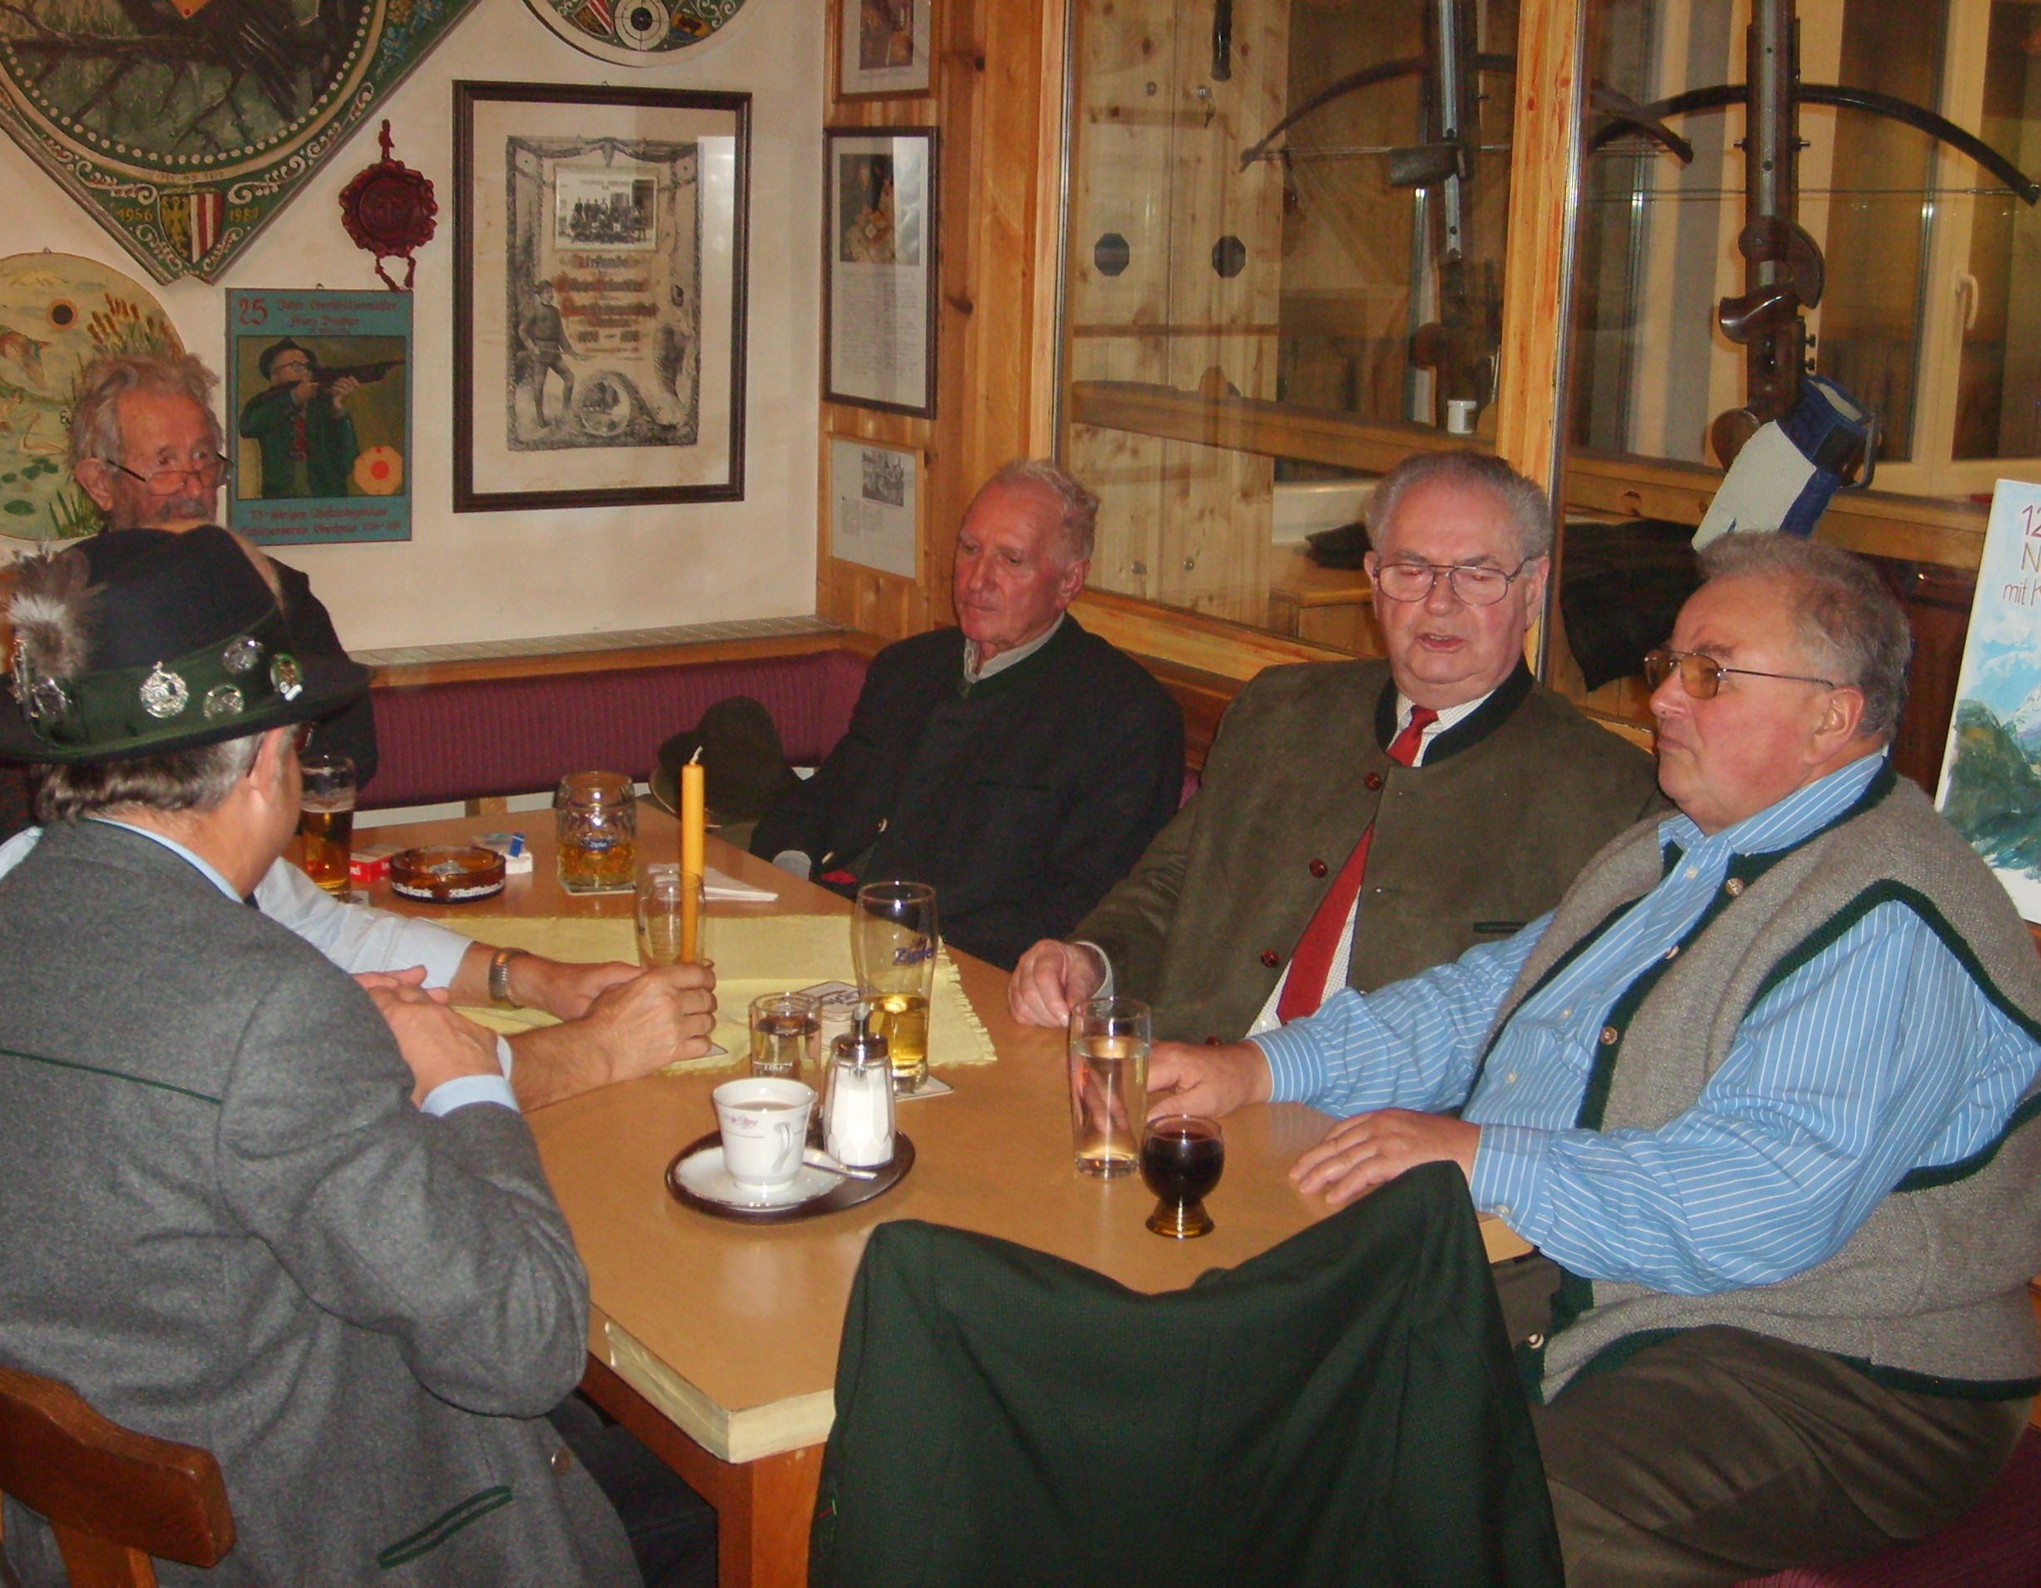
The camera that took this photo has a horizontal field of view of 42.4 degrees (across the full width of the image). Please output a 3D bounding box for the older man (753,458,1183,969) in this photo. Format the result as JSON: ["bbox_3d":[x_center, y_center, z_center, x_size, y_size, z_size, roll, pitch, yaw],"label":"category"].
[{"bbox_3d":[-0.147,0.223,3.219,0.740,1.240,0.550,-9,16,-39],"label":"older man"}]

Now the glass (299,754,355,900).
[{"bbox_3d":[-0.800,0.040,3.028,0.064,0.161,0.064,2,13,0],"label":"glass"}]

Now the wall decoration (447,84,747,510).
[{"bbox_3d":[-0.644,-0.772,4.125,0.500,0.648,0.030,-6,15,-32],"label":"wall decoration"}]

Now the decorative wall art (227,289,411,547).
[{"bbox_3d":[-1.039,-0.559,3.924,0.281,0.375,0.020,-6,15,-32],"label":"decorative wall art"}]

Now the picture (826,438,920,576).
[{"bbox_3d":[-0.243,-0.463,4.233,0.018,0.204,0.302,-6,15,-32],"label":"picture"}]

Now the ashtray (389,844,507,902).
[{"bbox_3d":[-0.674,0.094,3.092,0.137,0.036,0.137,2,13,0],"label":"ashtray"}]

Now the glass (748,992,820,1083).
[{"bbox_3d":[-0.209,0.241,2.317,0.065,0.117,0.065,2,13,0],"label":"glass"}]

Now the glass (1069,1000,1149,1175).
[{"bbox_3d":[0.077,0.252,2.251,0.069,0.143,0.069,2,13,0],"label":"glass"}]

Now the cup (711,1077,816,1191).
[{"bbox_3d":[-0.208,0.286,2.162,0.084,0.075,0.101,-4,14,-25],"label":"cup"}]

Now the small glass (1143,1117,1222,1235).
[{"bbox_3d":[0.133,0.311,2.134,0.067,0.083,0.067,2,13,0],"label":"small glass"}]

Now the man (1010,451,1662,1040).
[{"bbox_3d":[0.302,0.346,2.598,0.580,1.333,0.660,12,17,39],"label":"man"}]

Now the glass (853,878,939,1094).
[{"bbox_3d":[-0.119,0.183,2.465,0.083,0.186,0.083,2,13,0],"label":"glass"}]

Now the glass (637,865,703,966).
[{"bbox_3d":[-0.342,0.163,2.571,0.069,0.165,0.069,2,13,0],"label":"glass"}]

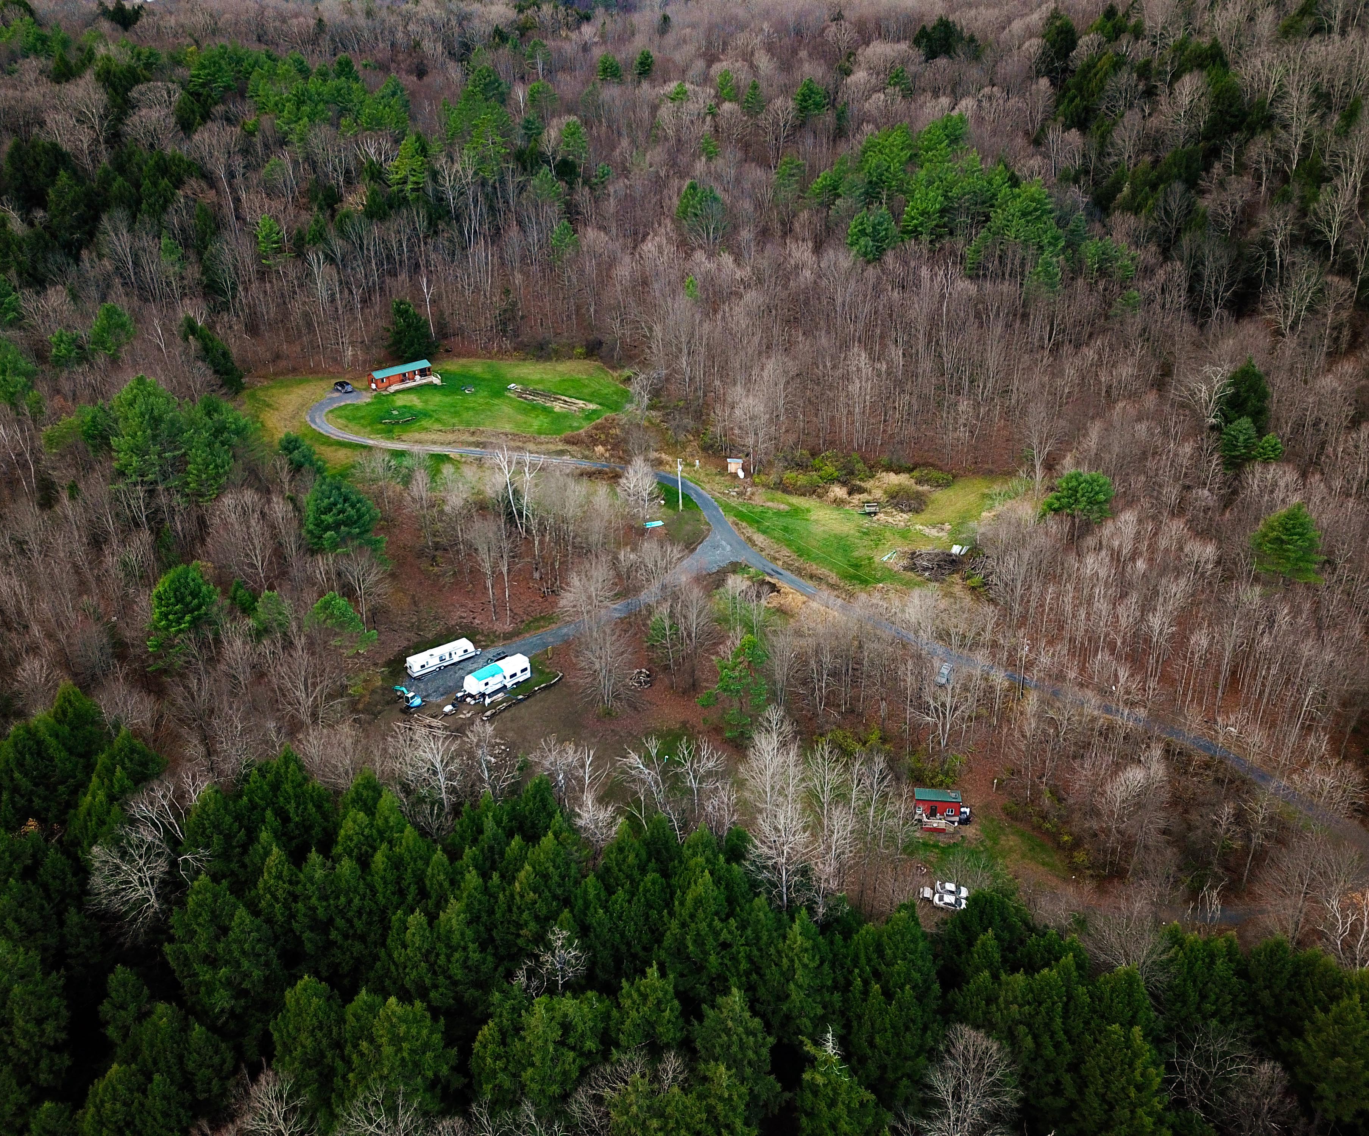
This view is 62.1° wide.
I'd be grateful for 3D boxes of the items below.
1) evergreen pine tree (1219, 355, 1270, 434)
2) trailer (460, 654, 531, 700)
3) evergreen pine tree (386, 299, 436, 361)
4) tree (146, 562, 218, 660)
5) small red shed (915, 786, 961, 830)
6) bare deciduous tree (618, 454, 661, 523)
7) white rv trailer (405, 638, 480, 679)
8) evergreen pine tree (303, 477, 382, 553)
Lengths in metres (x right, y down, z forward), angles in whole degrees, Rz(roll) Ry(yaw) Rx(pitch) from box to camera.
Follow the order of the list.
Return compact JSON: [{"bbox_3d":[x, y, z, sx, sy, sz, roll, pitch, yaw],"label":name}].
[{"bbox_3d":[110.263,-33.304,224.141,9.200,17.000,9.200,-1,27,0],"label":"evergreen pine tree"},{"bbox_3d":[-28.346,16.680,172.444,10.400,3.450,2.500,-23,34,-37],"label":"trailer"},{"bbox_3d":[-68.164,-58.916,281.187,11.800,16.800,11.800,-1,27,0],"label":"evergreen pine tree"},{"bbox_3d":[-78.357,7.583,177.141,10.500,17.000,10.500,-1,27,0],"label":"tree"},{"bbox_3d":[36.142,33.658,162.359,6.400,3.500,3.400,1,27,5],"label":"small red shed"},{"bbox_3d":[-7.892,-14.929,213.936,7.900,13.500,7.900,-1,27,0],"label":"bare deciduous tree"},{"bbox_3d":[-38.630,14.174,180.666,11.300,2.650,2.450,-20,33,-32],"label":"white rv trailer"},{"bbox_3d":[-58.519,-7.881,194.141,13.000,17.000,13.000,-1,27,0],"label":"evergreen pine tree"}]

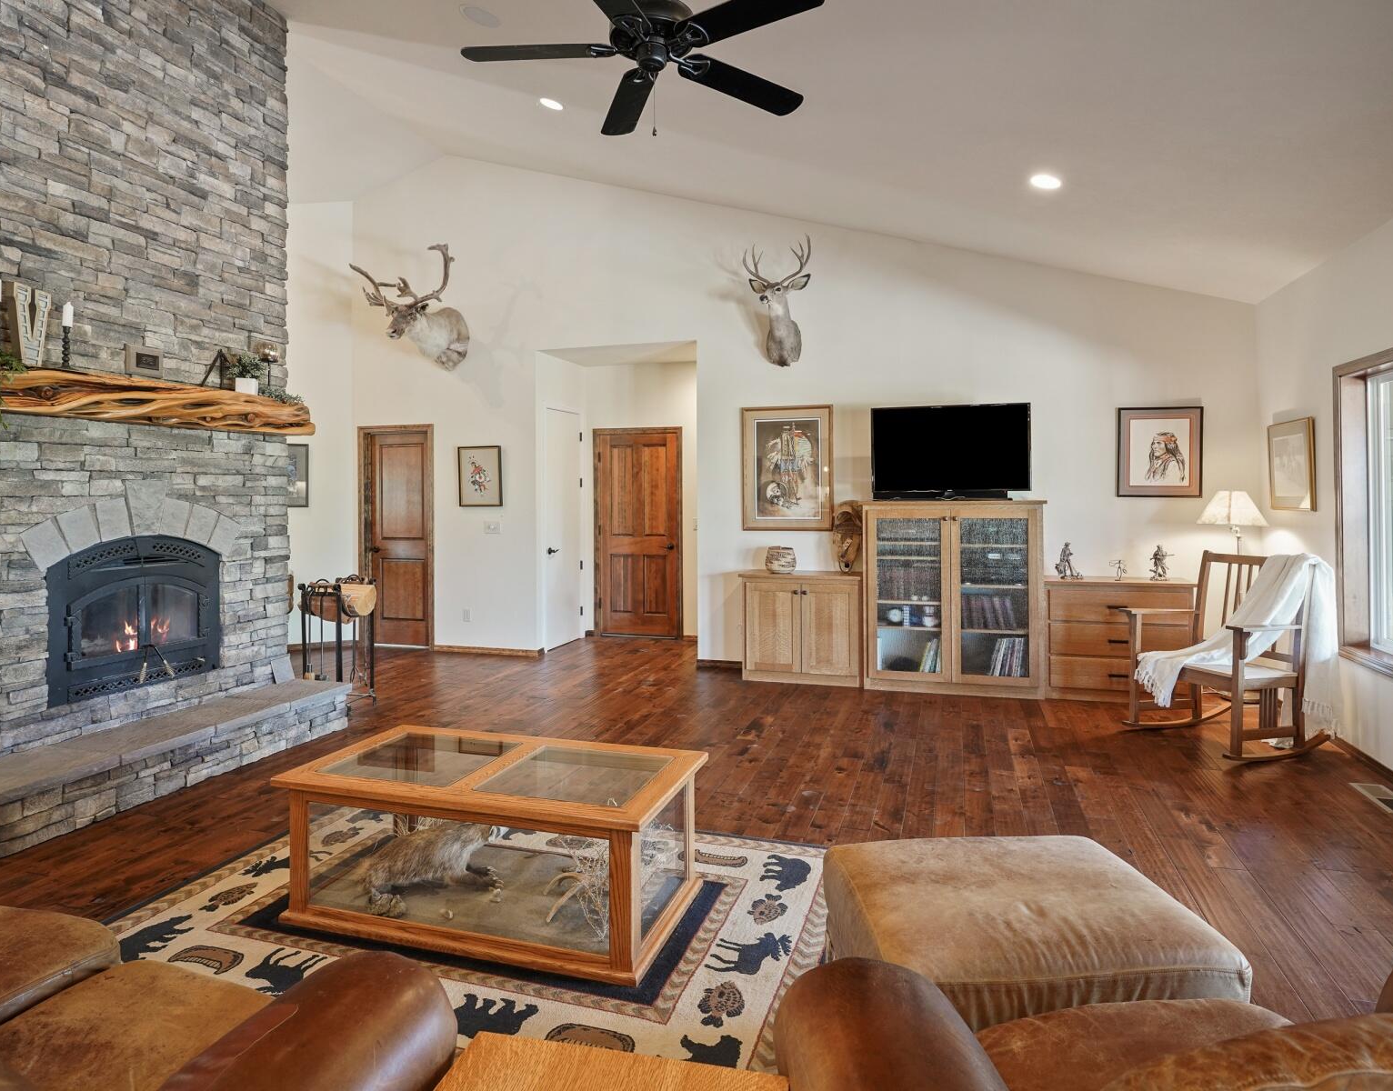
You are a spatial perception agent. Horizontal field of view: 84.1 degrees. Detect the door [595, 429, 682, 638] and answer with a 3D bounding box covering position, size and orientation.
[{"bbox_3d":[-0.583,-0.119,7.678,0.920,2.070,0.100,0,2,18],"label":"door"}]

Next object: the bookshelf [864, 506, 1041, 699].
[{"bbox_3d":[1.856,0.360,5.625,1.210,1.360,0.390,0,2,18],"label":"bookshelf"}]

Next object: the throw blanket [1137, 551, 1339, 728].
[{"bbox_3d":[3.071,0.550,4.450,0.740,0.980,0.550,-1,2,-15],"label":"throw blanket"}]

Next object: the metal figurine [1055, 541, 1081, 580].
[{"bbox_3d":[2.612,0.112,5.424,0.140,0.270,0.160,-2,2,-27],"label":"metal figurine"}]

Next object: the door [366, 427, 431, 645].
[{"bbox_3d":[-2.853,-0.081,7.349,0.820,2.070,0.100,0,2,18],"label":"door"}]

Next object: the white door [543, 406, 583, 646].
[{"bbox_3d":[-1.269,-0.161,7.382,0.045,2.220,0.760,0,2,18],"label":"white door"}]

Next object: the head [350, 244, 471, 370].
[{"bbox_3d":[-2.468,-2.079,6.835,0.920,0.970,0.750,0,2,24],"label":"head"}]

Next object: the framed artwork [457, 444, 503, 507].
[{"bbox_3d":[-1.967,-0.628,7.007,0.445,0.545,0.030,0,2,18],"label":"framed artwork"}]

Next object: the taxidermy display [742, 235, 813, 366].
[{"bbox_3d":[0.652,-1.915,6.081,0.570,0.960,0.550,0,2,24],"label":"taxidermy display"}]

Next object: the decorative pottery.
[{"bbox_3d":[0.650,0.124,5.964,0.240,0.210,0.240,0,2,18],"label":"decorative pottery"}]

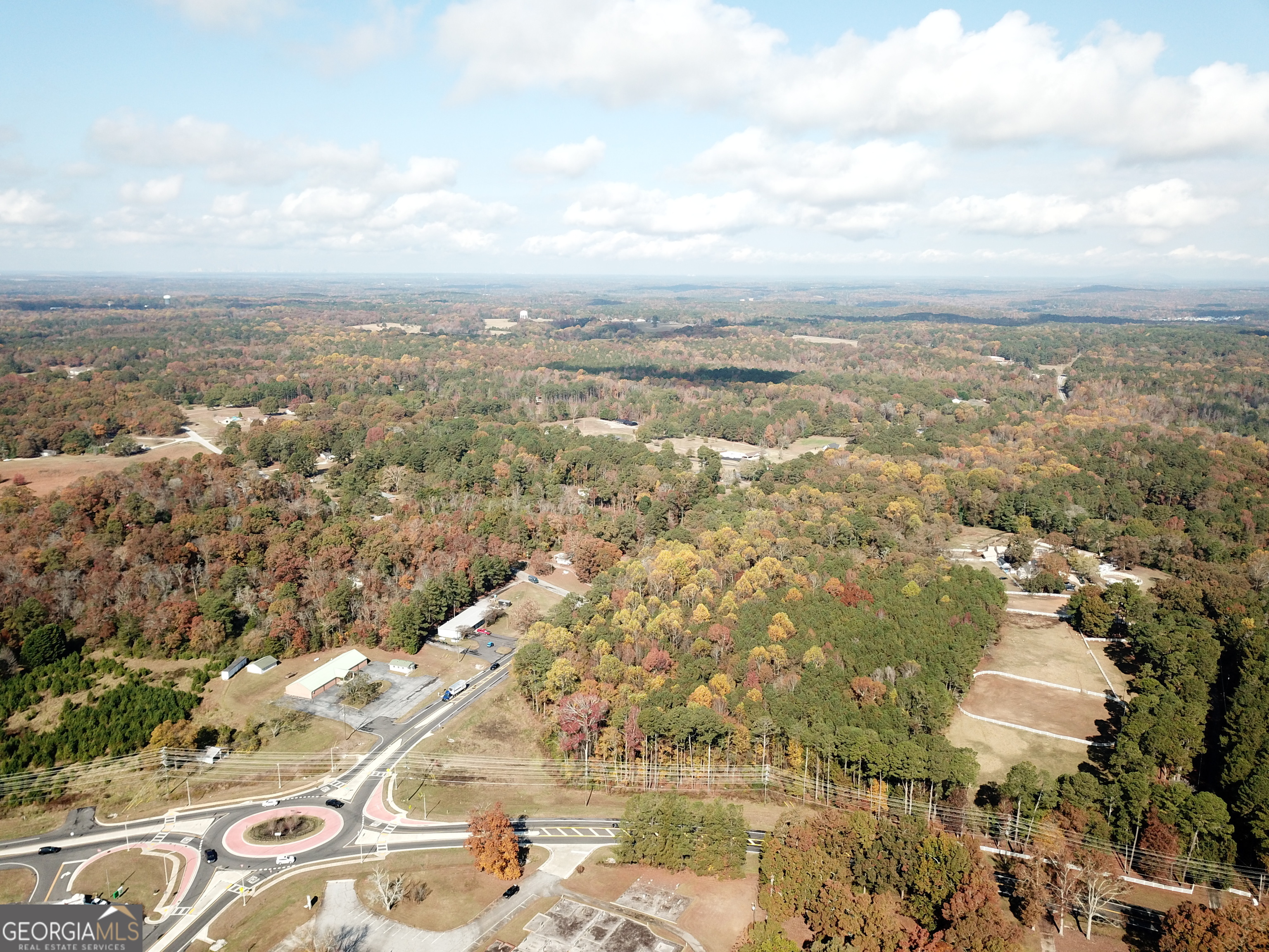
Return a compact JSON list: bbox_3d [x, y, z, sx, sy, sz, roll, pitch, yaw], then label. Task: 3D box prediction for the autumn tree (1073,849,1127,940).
[{"bbox_3d":[111.270,101.760,228.860,13.200,21.800,12.500,0,12,0],"label":"autumn tree"}]

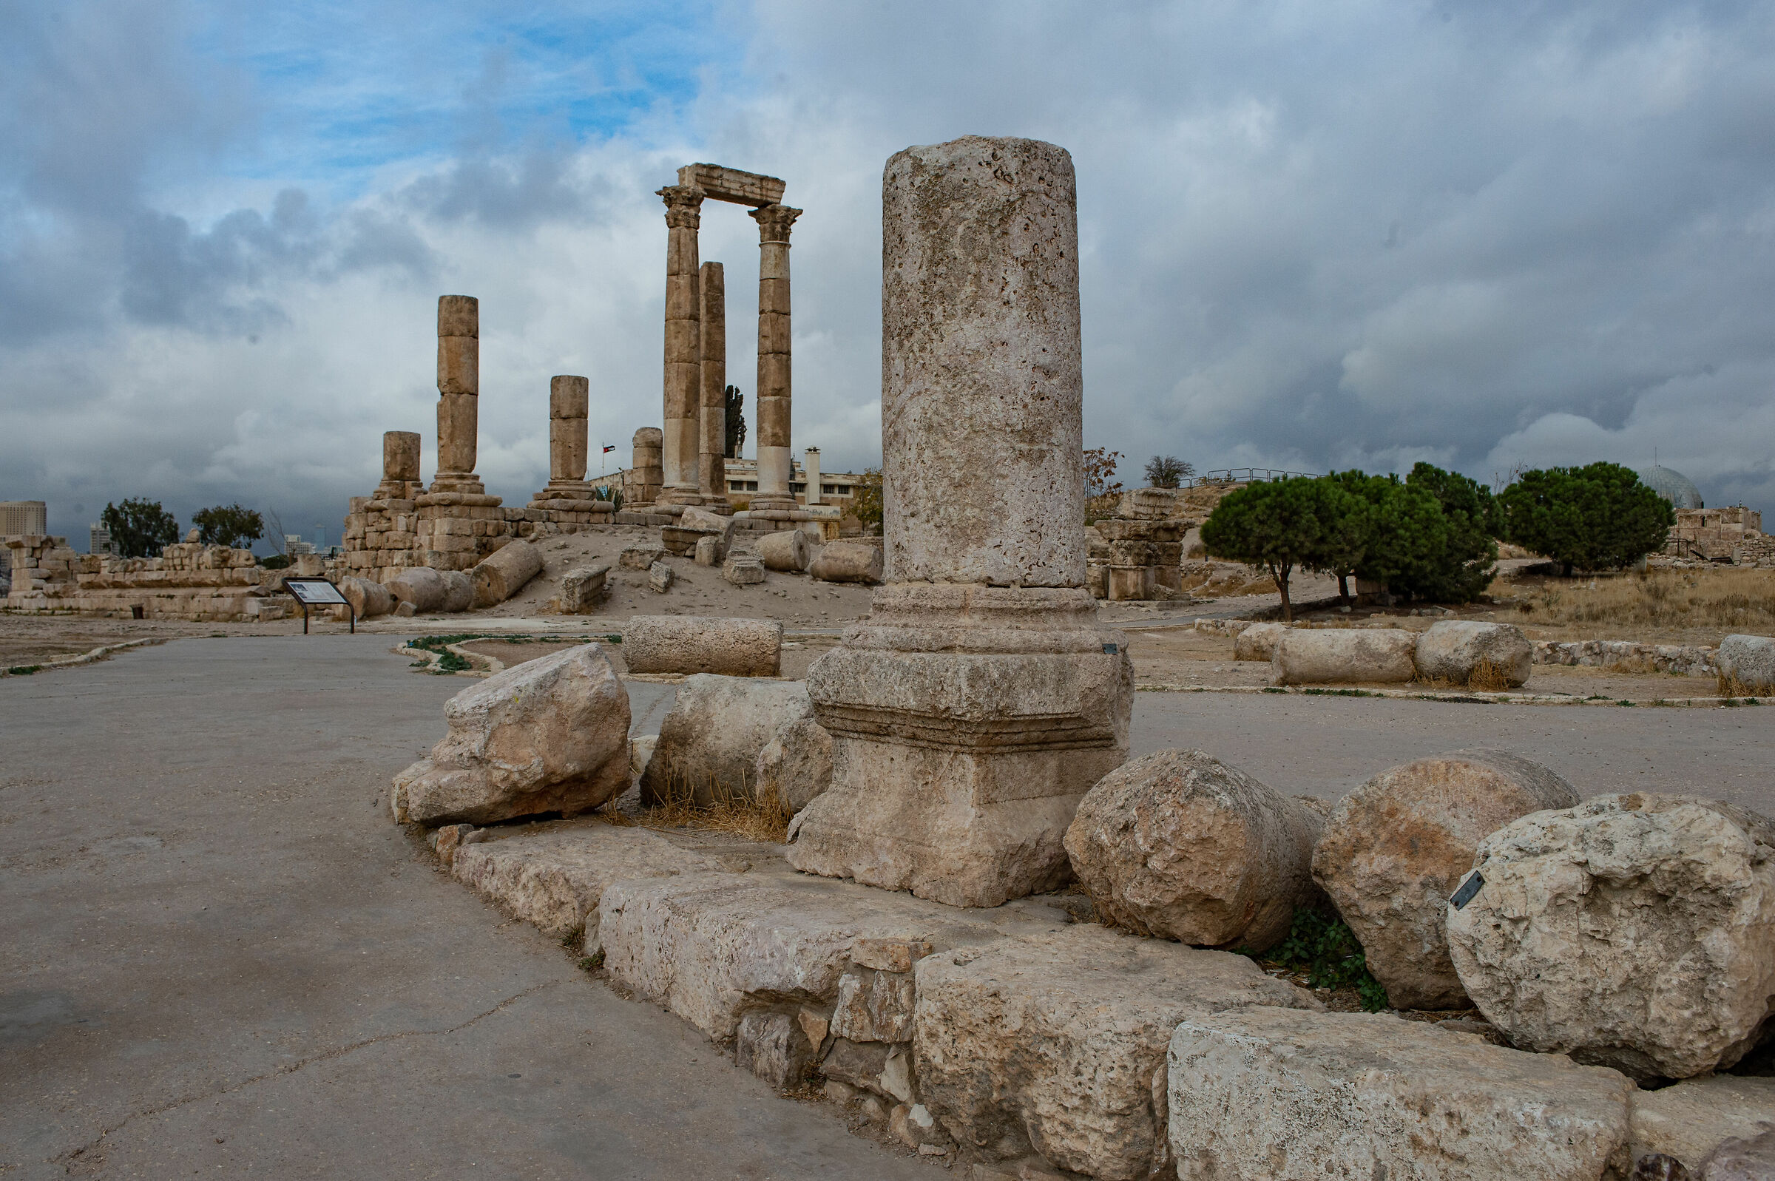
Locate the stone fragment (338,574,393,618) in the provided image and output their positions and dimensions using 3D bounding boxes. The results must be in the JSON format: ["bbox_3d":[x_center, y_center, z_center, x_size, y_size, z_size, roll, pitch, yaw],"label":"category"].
[{"bbox_3d":[-14.147,0.181,41.395,1.150,1.150,1.200,1,1,27],"label":"stone fragment"}]

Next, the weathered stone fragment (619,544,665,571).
[{"bbox_3d":[-7.038,-0.934,43.800,1.150,0.600,0.750,6,16,14],"label":"weathered stone fragment"}]

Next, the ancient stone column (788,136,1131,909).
[{"bbox_3d":[0.371,-0.326,6.397,1.100,2.960,1.100,0,1,-43],"label":"ancient stone column"}]

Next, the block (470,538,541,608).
[{"bbox_3d":[-10.204,-0.498,41.050,1.200,1.200,1.600,0,29,34],"label":"block"}]

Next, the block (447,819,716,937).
[{"bbox_3d":[-1.534,1.392,7.738,0.850,0.270,1.620,0,1,-33],"label":"block"}]

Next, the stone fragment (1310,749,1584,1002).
[{"bbox_3d":[1.832,0.937,5.000,0.740,0.760,0.520,0,0,37],"label":"stone fragment"}]

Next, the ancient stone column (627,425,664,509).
[{"bbox_3d":[-9.345,-4.833,59.500,1.600,3.150,1.600,0,0,0],"label":"ancient stone column"}]

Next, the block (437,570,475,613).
[{"bbox_3d":[-12.549,0.028,43.400,1.200,1.250,1.250,0,0,20],"label":"block"}]

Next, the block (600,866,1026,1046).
[{"bbox_3d":[-0.280,1.410,5.880,1.550,0.400,0.900,0,0,43],"label":"block"}]

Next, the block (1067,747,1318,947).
[{"bbox_3d":[1.152,0.978,5.780,0.690,0.690,0.950,0,-8,30],"label":"block"}]

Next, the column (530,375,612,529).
[{"bbox_3d":[-9.999,-4.374,48.200,2.500,4.850,2.500,0,0,0],"label":"column"}]

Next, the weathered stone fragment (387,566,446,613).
[{"bbox_3d":[-13.076,-0.008,42.300,1.240,1.260,1.380,0,0,20],"label":"weathered stone fragment"}]

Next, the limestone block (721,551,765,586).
[{"bbox_3d":[-3.691,-0.587,39.496,0.950,0.800,0.750,0,1,-23],"label":"limestone block"}]

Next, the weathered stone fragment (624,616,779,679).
[{"bbox_3d":[-2.724,0.826,22.496,2.320,0.860,0.860,0,1,0],"label":"weathered stone fragment"}]

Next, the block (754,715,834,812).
[{"bbox_3d":[-0.334,0.898,7.609,0.520,0.500,0.500,1,1,37],"label":"block"}]

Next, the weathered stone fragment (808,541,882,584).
[{"bbox_3d":[-1.324,-0.868,47.800,2.000,1.200,1.200,5,1,18],"label":"weathered stone fragment"}]

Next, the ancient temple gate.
[{"bbox_3d":[-5.520,-8.500,53.700,1.700,11.800,5.900,0,0,41],"label":"ancient temple gate"}]

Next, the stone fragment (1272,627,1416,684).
[{"bbox_3d":[5.974,0.857,20.000,1.850,0.750,0.760,0,0,0],"label":"stone fragment"}]

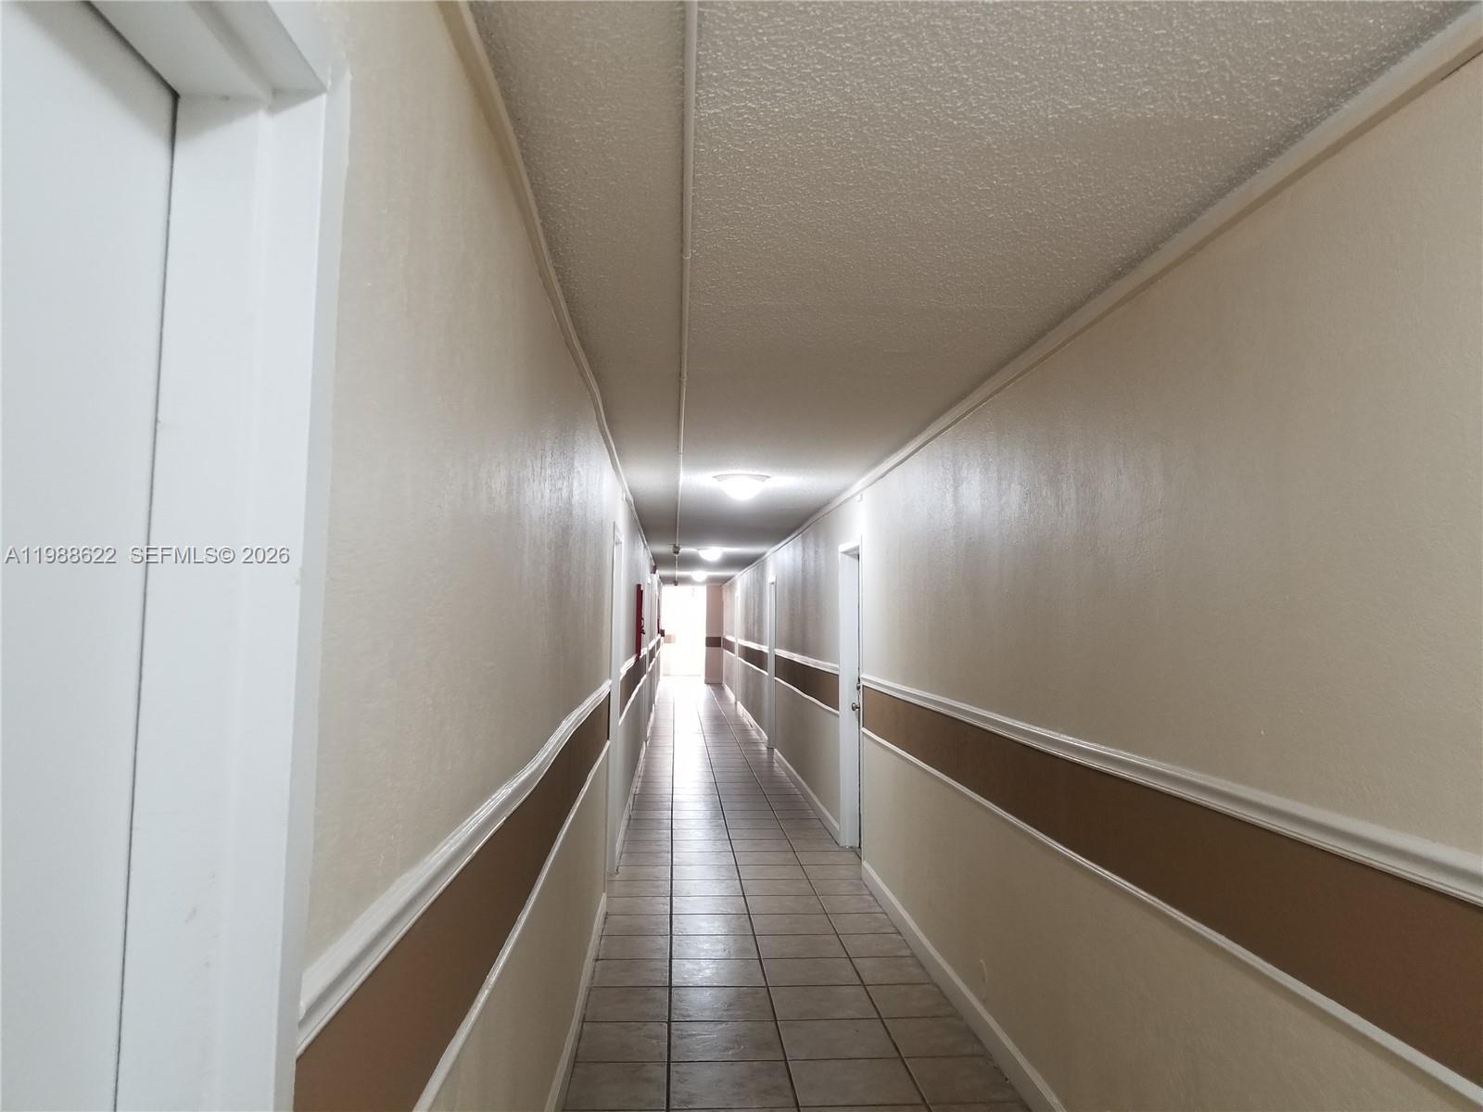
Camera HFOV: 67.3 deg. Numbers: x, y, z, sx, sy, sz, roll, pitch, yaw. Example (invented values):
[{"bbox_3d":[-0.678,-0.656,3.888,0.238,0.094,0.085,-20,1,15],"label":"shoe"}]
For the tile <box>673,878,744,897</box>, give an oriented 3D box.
[{"bbox_3d":[-0.196,1.909,6.388,0.400,0.010,0.382,1,-3,-3],"label":"tile"}]

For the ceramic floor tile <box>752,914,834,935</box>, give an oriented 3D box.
[{"bbox_3d":[0.264,1.896,5.724,0.408,0.010,0.390,1,-3,-3],"label":"ceramic floor tile"}]

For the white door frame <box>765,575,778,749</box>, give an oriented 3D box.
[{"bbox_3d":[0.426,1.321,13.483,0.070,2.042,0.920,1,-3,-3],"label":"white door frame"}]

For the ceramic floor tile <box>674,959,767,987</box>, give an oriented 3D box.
[{"bbox_3d":[-0.104,1.849,4.925,0.407,0.010,0.394,1,-3,-3],"label":"ceramic floor tile"}]

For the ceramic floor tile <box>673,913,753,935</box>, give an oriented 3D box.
[{"bbox_3d":[-0.149,1.863,5.611,0.400,0.010,0.382,1,-3,-3],"label":"ceramic floor tile"}]

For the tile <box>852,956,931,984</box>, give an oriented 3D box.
[{"bbox_3d":[0.667,1.858,4.970,0.300,0.010,0.394,1,-3,-3],"label":"tile"}]

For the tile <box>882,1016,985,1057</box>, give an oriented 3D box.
[{"bbox_3d":[0.716,1.812,4.181,0.304,0.010,0.394,1,-3,-3],"label":"tile"}]

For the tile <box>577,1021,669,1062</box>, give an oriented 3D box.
[{"bbox_3d":[-0.426,1.765,4.037,0.324,0.010,0.382,1,-3,-3],"label":"tile"}]

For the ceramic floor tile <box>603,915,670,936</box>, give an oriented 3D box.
[{"bbox_3d":[-0.526,1.890,5.692,0.333,0.010,0.394,1,-3,-3],"label":"ceramic floor tile"}]

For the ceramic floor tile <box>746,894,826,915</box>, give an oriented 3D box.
[{"bbox_3d":[0.240,1.919,6.117,0.408,0.010,0.390,1,-3,-3],"label":"ceramic floor tile"}]

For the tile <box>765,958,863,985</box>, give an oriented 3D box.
[{"bbox_3d":[0.304,1.820,4.859,0.400,0.010,0.382,1,-3,-3],"label":"tile"}]

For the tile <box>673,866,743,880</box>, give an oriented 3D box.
[{"bbox_3d":[-0.222,1.963,6.898,0.407,0.010,0.394,1,-3,-3],"label":"tile"}]

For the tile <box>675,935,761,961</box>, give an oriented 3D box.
[{"bbox_3d":[-0.128,1.872,5.319,0.407,0.010,0.394,1,-3,-3],"label":"tile"}]

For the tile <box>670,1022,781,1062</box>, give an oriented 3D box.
[{"bbox_3d":[-0.057,1.769,4.058,0.400,0.010,0.382,1,-3,-3],"label":"tile"}]

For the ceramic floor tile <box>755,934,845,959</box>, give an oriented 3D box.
[{"bbox_3d":[0.281,1.844,5.247,0.400,0.010,0.382,1,-3,-3],"label":"ceramic floor tile"}]

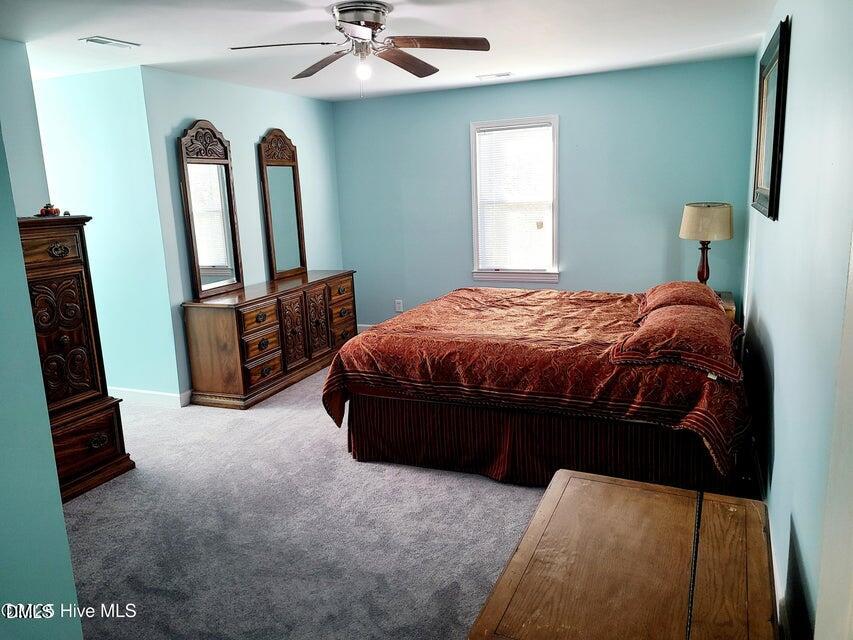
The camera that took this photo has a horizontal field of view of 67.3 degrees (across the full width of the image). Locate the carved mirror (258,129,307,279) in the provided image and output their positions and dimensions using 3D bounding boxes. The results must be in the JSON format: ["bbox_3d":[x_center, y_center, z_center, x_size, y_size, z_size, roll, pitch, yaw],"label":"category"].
[{"bbox_3d":[-1.298,-1.043,5.784,0.065,1.324,0.520,3,13,23],"label":"carved mirror"}]

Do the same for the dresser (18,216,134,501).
[{"bbox_3d":[-2.175,0.239,3.318,0.520,1.459,0.905,3,13,23],"label":"dresser"}]

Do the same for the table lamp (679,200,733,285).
[{"bbox_3d":[2.138,-0.524,4.911,0.370,0.721,0.370,3,13,23],"label":"table lamp"}]

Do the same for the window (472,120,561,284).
[{"bbox_3d":[0.833,-1.109,6.096,0.870,1.530,0.100,3,13,23],"label":"window"}]

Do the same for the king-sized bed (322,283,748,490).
[{"bbox_3d":[0.816,0.261,4.119,2.150,0.840,2.020,3,13,23],"label":"king-sized bed"}]

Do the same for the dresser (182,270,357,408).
[{"bbox_3d":[-1.239,0.084,5.525,0.505,0.778,1.780,3,13,23],"label":"dresser"}]

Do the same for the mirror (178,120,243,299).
[{"bbox_3d":[-1.663,-0.852,4.950,0.065,1.324,0.520,3,13,23],"label":"mirror"}]

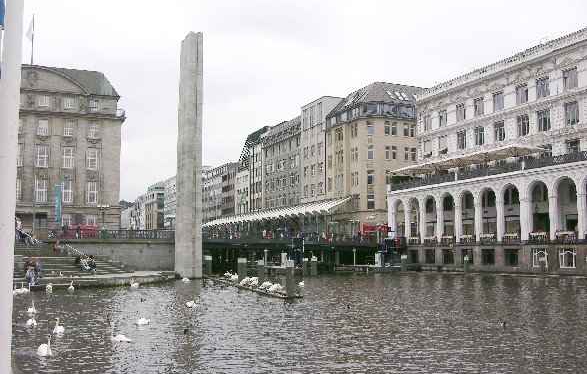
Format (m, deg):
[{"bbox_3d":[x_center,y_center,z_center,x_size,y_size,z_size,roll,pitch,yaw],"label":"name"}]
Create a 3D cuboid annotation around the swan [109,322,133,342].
[{"bbox_3d":[-5.692,4.796,21.910,0.800,0.640,0.390,0,-5,5],"label":"swan"}]

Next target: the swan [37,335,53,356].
[{"bbox_3d":[-7.250,4.571,19.323,0.400,0.640,0.820,4,-6,-40],"label":"swan"}]

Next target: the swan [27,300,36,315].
[{"bbox_3d":[-12.203,5.572,30.886,0.390,0.650,0.820,4,-6,-39],"label":"swan"}]

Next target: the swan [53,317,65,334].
[{"bbox_3d":[-8.567,5.027,24.214,0.390,0.580,0.800,0,-5,5],"label":"swan"}]

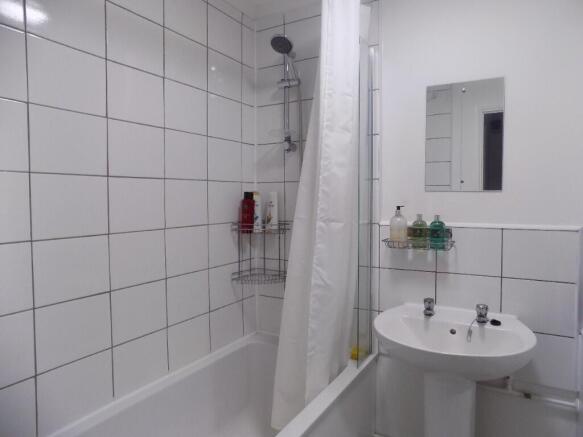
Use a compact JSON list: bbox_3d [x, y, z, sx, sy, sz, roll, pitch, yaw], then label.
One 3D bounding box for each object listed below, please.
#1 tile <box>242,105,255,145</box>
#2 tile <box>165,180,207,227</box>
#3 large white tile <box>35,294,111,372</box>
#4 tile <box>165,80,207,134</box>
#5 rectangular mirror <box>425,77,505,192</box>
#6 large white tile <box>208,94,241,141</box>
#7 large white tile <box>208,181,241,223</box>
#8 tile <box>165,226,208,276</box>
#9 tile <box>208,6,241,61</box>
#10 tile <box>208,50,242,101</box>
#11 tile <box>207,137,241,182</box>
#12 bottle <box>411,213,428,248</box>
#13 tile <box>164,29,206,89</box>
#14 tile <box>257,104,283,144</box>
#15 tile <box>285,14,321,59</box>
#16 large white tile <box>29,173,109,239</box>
[{"bbox_3d":[-0.225,-0.482,2.022,0.010,0.197,0.113,1,3,30],"label":"tile"},{"bbox_3d":[-0.450,-0.064,1.669,0.010,0.200,0.250,1,3,30],"label":"tile"},{"bbox_3d":[-0.694,0.361,1.249,0.010,0.197,0.245,1,3,30],"label":"large white tile"},{"bbox_3d":[-0.448,-0.465,1.647,0.010,0.198,0.248,2,3,30],"label":"tile"},{"bbox_3d":[0.701,-0.330,1.566,0.300,0.450,0.010,1,3,30],"label":"rectangular mirror"},{"bbox_3d":[-0.323,-0.480,1.869,0.010,0.200,0.250,1,3,30],"label":"large white tile"},{"bbox_3d":[-0.321,-0.076,1.890,0.010,0.200,0.250,1,3,30],"label":"large white tile"},{"bbox_3d":[-0.445,0.137,1.677,0.010,0.198,0.248,2,3,30],"label":"tile"},{"bbox_3d":[-0.320,-0.883,1.874,0.010,0.200,0.250,1,3,30],"label":"tile"},{"bbox_3d":[-0.321,-0.688,1.880,0.010,0.200,0.250,1,3,30],"label":"tile"},{"bbox_3d":[-0.323,-0.278,1.871,0.010,0.198,0.248,2,3,30],"label":"tile"},{"bbox_3d":[0.539,0.053,1.619,0.064,0.142,0.060,2,3,30],"label":"bottle"},{"bbox_3d":[-0.449,-0.670,1.659,0.010,0.200,0.250,1,3,30],"label":"tile"},{"bbox_3d":[-0.108,-0.493,2.031,0.172,0.198,0.010,2,3,30],"label":"tile"},{"bbox_3d":[0.071,-0.878,1.903,0.244,0.197,0.010,1,3,30],"label":"tile"},{"bbox_3d":[-0.706,-0.040,1.228,0.010,0.200,0.250,1,3,30],"label":"large white tile"}]

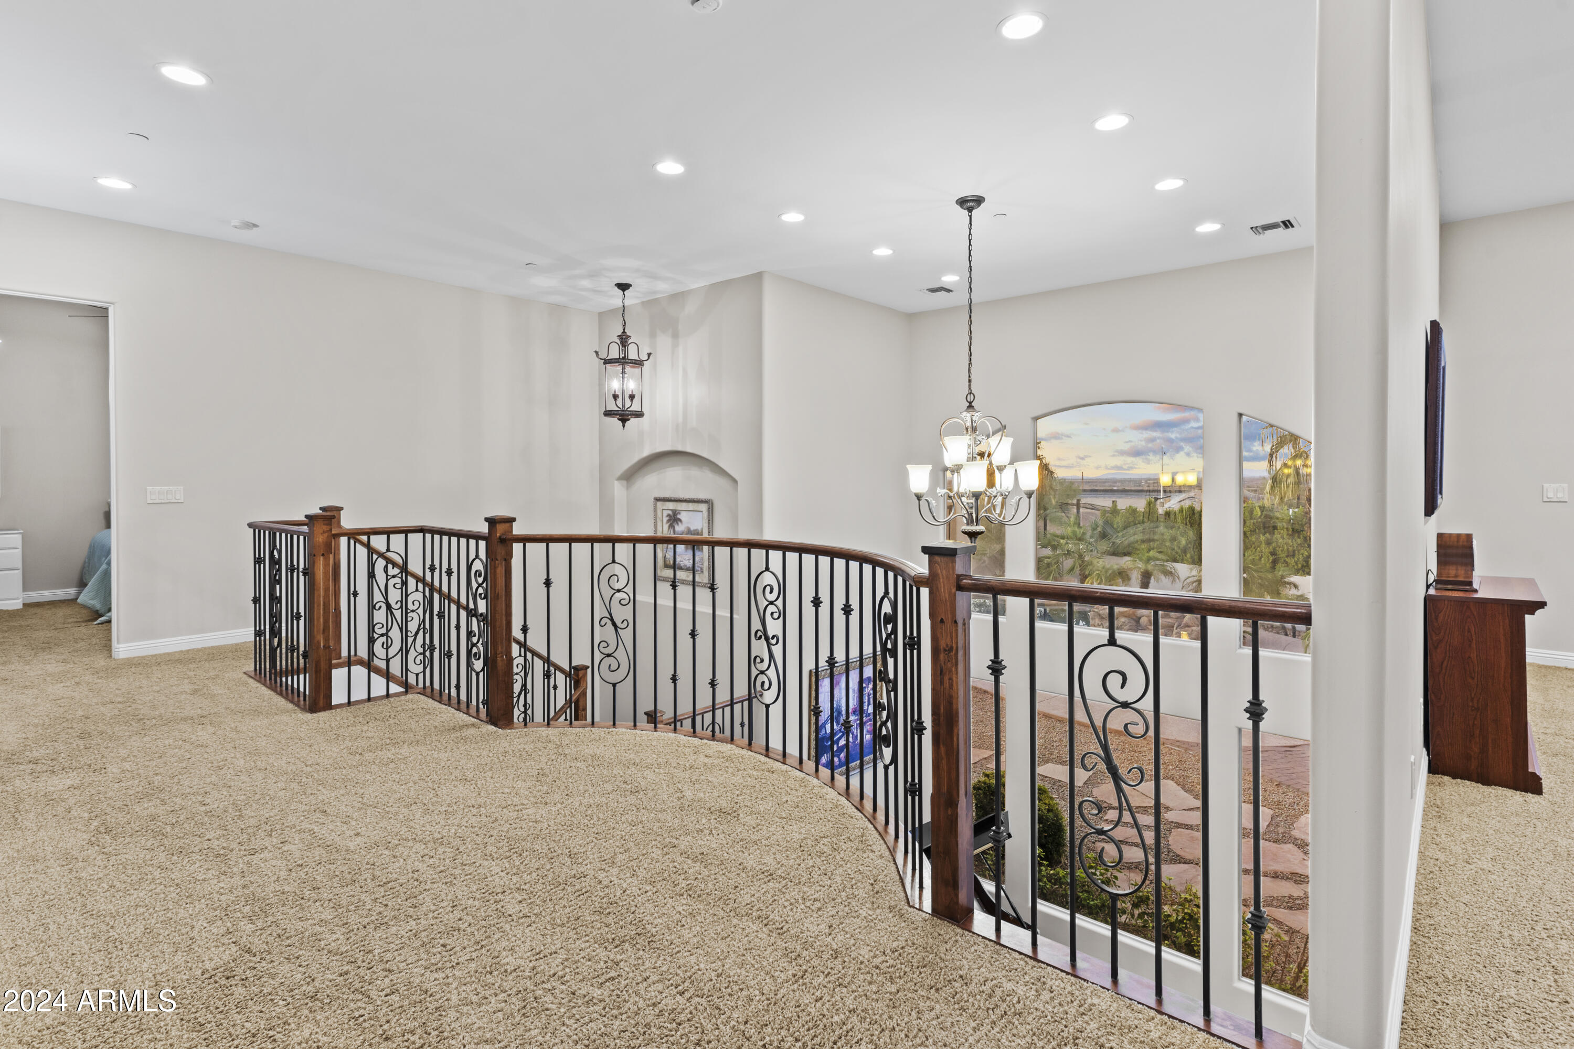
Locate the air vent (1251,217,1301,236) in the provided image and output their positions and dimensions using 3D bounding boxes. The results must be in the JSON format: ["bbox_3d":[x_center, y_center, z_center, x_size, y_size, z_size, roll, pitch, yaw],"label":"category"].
[{"bbox_3d":[3.648,-2.223,5.580,0.320,0.025,0.310,1,3,41],"label":"air vent"}]

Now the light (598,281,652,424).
[{"bbox_3d":[-1.541,-1.600,7.030,0.500,1.360,0.480,-1,2,-12],"label":"light"}]

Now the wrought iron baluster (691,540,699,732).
[{"bbox_3d":[-0.433,0.539,3.500,0.043,0.895,0.043,1,2,25],"label":"wrought iron baluster"}]

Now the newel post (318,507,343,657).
[{"bbox_3d":[-3.096,0.405,5.050,0.115,1.055,0.115,2,2,41],"label":"newel post"}]

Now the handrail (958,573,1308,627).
[{"bbox_3d":[0.777,0.176,1.765,0.792,0.050,0.062,3,4,41],"label":"handrail"}]

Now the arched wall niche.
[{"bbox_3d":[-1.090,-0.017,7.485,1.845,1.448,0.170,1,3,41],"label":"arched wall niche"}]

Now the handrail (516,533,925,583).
[{"bbox_3d":[-0.275,0.105,3.126,2.380,0.065,0.640,2,2,41],"label":"handrail"}]

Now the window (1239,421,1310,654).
[{"bbox_3d":[3.882,0.064,5.737,0.670,1.850,0.100,2,2,41],"label":"window"}]

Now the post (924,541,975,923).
[{"bbox_3d":[0.466,0.562,2.090,0.115,1.055,0.115,2,2,41],"label":"post"}]

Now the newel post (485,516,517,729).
[{"bbox_3d":[-1.408,0.479,3.660,0.112,1.035,0.112,1,3,41],"label":"newel post"}]

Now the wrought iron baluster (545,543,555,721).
[{"bbox_3d":[-1.167,0.533,3.645,0.043,0.900,0.043,0,2,6],"label":"wrought iron baluster"}]

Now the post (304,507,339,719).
[{"bbox_3d":[-2.491,0.463,3.961,0.115,1.055,0.115,2,2,41],"label":"post"}]

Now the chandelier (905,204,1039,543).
[{"bbox_3d":[1.179,-0.941,4.740,0.830,2.290,0.830,0,2,0],"label":"chandelier"}]

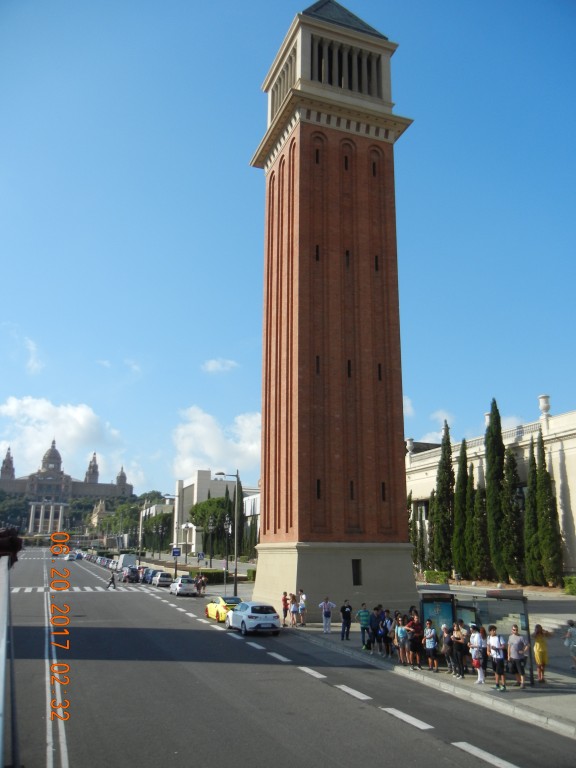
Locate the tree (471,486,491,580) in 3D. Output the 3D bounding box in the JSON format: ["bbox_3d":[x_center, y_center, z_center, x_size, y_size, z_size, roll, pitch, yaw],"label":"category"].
[{"bbox_3d":[19.431,14.976,66.869,1.727,9.297,1.727,5,-15,-19],"label":"tree"}]

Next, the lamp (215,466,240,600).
[{"bbox_3d":[-4.570,11.386,50.701,1.750,9.890,0.350,5,-15,-19],"label":"lamp"}]

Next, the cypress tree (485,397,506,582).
[{"bbox_3d":[20.411,10.093,64.789,1.738,17.844,1.738,5,-15,-19],"label":"cypress tree"}]

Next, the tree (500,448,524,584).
[{"bbox_3d":[19.936,11.740,59.401,2.100,11.800,2.100,-4,-14,18],"label":"tree"}]

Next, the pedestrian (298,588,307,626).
[{"bbox_3d":[0.773,11.663,34.653,0.380,1.845,0.500,2,-15,-6],"label":"pedestrian"}]

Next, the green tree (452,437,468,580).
[{"bbox_3d":[18.253,13.107,70.462,1.495,14.630,1.495,5,-15,-19],"label":"green tree"}]

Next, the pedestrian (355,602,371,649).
[{"bbox_3d":[3.099,10.001,27.482,0.560,1.785,0.340,5,-15,-15],"label":"pedestrian"}]

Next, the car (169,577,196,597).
[{"bbox_3d":[-9.179,17.773,58.698,1.720,1.470,4.050,5,-14,-19],"label":"car"}]

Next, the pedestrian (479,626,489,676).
[{"bbox_3d":[6.556,8.999,22.326,0.340,1.537,0.460,10,-18,-33],"label":"pedestrian"}]

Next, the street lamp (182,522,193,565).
[{"bbox_3d":[-17.014,26.956,112.831,1.200,7.050,1.200,5,-15,-19],"label":"street lamp"}]

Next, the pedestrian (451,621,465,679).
[{"bbox_3d":[5.486,8.659,21.668,0.450,1.660,0.380,-12,-19,40],"label":"pedestrian"}]

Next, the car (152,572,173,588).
[{"bbox_3d":[-13.168,20.385,69.506,1.730,1.470,4.050,5,-15,-19],"label":"car"}]

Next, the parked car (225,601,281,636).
[{"bbox_3d":[-1.779,11.798,33.826,1.810,1.460,4.250,5,-14,-19],"label":"parked car"}]

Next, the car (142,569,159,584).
[{"bbox_3d":[-15.002,21.651,74.937,1.740,1.500,4.200,5,-14,-19],"label":"car"}]

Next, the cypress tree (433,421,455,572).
[{"bbox_3d":[17.244,12.897,76.034,2.500,17.890,2.500,5,-15,-19],"label":"cypress tree"}]

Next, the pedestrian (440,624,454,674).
[{"bbox_3d":[5.337,8.920,22.378,0.500,1.589,0.380,-12,-19,39],"label":"pedestrian"}]

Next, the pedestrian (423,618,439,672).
[{"bbox_3d":[4.870,8.901,22.695,0.520,1.660,0.420,-8,-17,30],"label":"pedestrian"}]

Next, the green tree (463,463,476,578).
[{"bbox_3d":[18.187,13.555,66.353,1.500,11.400,1.500,-3,-14,15],"label":"green tree"}]

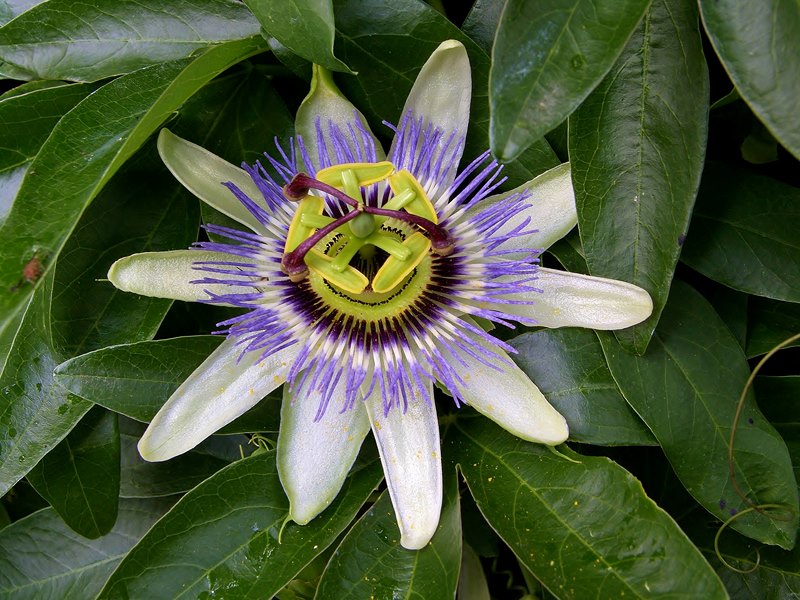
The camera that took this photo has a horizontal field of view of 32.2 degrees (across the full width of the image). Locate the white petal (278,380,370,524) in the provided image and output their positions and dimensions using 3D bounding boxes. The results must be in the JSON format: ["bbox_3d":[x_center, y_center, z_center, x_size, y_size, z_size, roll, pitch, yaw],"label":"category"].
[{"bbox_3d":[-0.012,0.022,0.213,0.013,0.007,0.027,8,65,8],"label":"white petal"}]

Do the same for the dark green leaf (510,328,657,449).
[{"bbox_3d":[0.030,0.014,0.225,0.028,0.010,0.018,10,70,4],"label":"dark green leaf"}]

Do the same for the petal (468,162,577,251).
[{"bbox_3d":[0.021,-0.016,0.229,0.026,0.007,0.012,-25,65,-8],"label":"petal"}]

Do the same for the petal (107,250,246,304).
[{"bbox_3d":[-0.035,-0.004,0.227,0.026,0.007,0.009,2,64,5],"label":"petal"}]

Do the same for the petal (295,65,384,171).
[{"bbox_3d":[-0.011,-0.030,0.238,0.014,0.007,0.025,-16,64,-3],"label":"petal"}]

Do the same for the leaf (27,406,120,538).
[{"bbox_3d":[-0.055,0.028,0.237,0.015,0.026,0.010,-14,-10,-9],"label":"leaf"}]

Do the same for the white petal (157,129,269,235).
[{"bbox_3d":[-0.031,-0.020,0.235,0.009,0.007,0.030,-43,68,-16],"label":"white petal"}]

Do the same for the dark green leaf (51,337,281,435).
[{"bbox_3d":[-0.037,0.014,0.226,0.039,0.010,0.016,5,70,5],"label":"dark green leaf"}]

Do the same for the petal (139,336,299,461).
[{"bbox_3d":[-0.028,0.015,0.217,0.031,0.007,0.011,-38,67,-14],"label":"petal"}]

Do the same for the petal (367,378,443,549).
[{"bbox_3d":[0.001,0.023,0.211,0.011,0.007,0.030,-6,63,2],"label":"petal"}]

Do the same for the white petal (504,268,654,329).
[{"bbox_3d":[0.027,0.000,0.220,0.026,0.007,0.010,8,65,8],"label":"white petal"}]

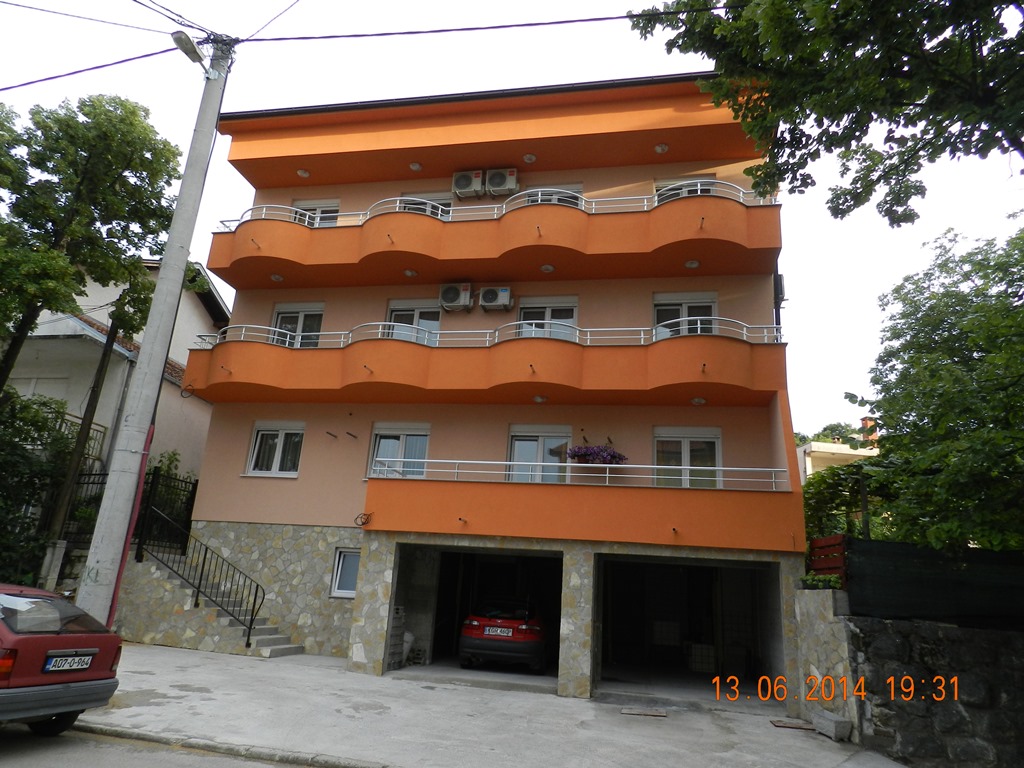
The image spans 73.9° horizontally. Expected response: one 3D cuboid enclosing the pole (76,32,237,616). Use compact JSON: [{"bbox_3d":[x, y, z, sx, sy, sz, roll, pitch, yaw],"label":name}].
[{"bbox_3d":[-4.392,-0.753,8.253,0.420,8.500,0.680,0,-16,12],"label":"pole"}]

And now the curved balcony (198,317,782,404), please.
[{"bbox_3d":[-1.035,-0.379,14.363,12.830,1.360,1.810,0,-18,12],"label":"curved balcony"}]

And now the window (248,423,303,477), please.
[{"bbox_3d":[-5.262,1.480,15.257,1.290,1.250,0.150,0,-17,12],"label":"window"}]

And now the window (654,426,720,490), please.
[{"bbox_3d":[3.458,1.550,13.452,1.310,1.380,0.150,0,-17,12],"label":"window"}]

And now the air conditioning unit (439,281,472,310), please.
[{"bbox_3d":[-1.184,-1.918,15.100,0.730,0.540,0.280,0,-17,12],"label":"air conditioning unit"}]

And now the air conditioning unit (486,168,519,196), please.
[{"bbox_3d":[-0.210,-4.843,16.336,0.760,0.560,0.290,0,-18,12],"label":"air conditioning unit"}]

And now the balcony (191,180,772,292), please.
[{"bbox_3d":[-0.779,-3.137,14.731,12.400,1.310,1.730,0,-17,12],"label":"balcony"}]

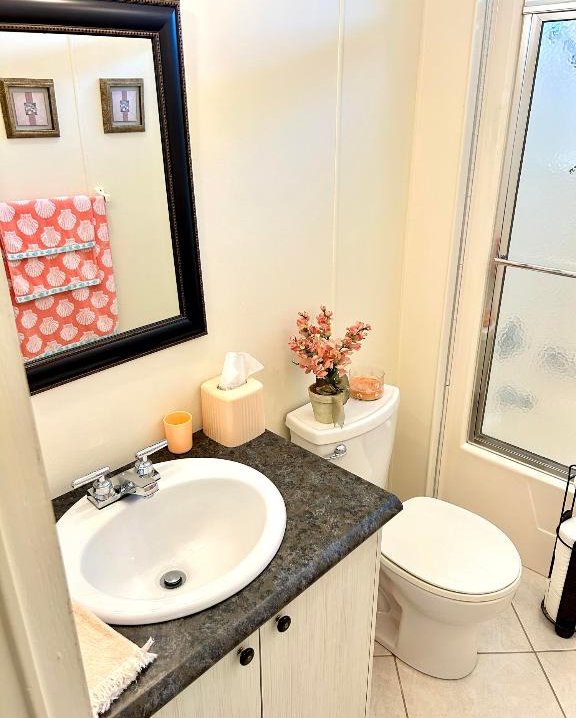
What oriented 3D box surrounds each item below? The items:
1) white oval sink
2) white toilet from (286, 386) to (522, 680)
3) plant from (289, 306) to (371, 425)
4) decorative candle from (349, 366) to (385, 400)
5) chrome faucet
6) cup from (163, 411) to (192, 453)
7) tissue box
[{"bbox_3d":[-0.232,0.405,1.183,0.445,0.170,0.493,19,30,39],"label":"white oval sink"},{"bbox_3d":[0.375,0.550,1.809,0.697,0.737,0.411,19,30,39],"label":"white toilet"},{"bbox_3d":[0.120,0.013,1.688,0.205,0.355,0.230,19,30,39],"label":"plant"},{"bbox_3d":[0.260,0.080,1.893,0.110,0.073,0.110,0,22,0],"label":"decorative candle"},{"bbox_3d":[-0.329,0.262,1.242,0.150,0.070,0.235,19,30,39],"label":"chrome faucet"},{"bbox_3d":[-0.270,0.186,1.432,0.070,0.089,0.070,0,22,0],"label":"cup"},{"bbox_3d":[-0.143,0.130,1.504,0.122,0.135,0.123,19,30,39],"label":"tissue box"}]

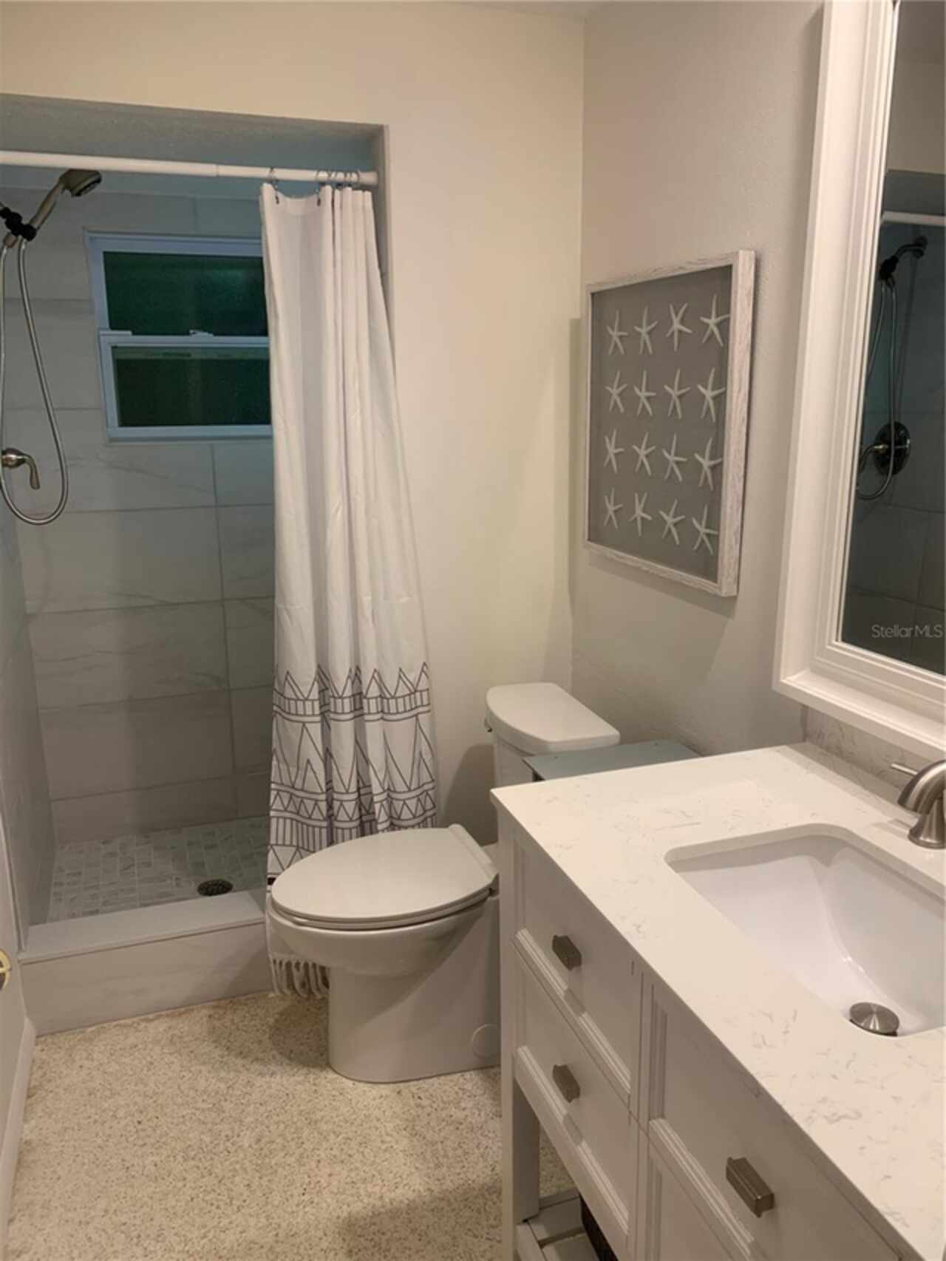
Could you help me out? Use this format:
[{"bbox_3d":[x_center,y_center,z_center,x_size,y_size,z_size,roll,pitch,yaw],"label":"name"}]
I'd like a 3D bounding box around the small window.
[{"bbox_3d":[-0.829,-0.893,2.913,0.605,0.597,0.070,-5,15,-19],"label":"small window"}]

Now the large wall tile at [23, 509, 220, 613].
[{"bbox_3d":[-1.094,-0.222,2.964,0.577,0.301,0.012,-5,15,-19],"label":"large wall tile"}]

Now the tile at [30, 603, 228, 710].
[{"bbox_3d":[-1.092,0.074,3.039,0.577,0.307,0.012,-5,15,-19],"label":"tile"}]

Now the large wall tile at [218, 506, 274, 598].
[{"bbox_3d":[-0.547,-0.274,3.151,0.580,0.301,0.012,-5,15,-19],"label":"large wall tile"}]

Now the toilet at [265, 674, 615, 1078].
[{"bbox_3d":[-0.080,0.587,2.158,0.747,0.783,0.375,-5,15,-19],"label":"toilet"}]

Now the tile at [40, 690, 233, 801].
[{"bbox_3d":[-1.089,0.372,3.114,0.577,0.303,0.012,-5,15,-19],"label":"tile"}]

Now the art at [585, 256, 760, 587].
[{"bbox_3d":[0.379,-0.430,1.982,0.033,0.609,0.594,-5,15,-19],"label":"art"}]

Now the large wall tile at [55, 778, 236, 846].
[{"bbox_3d":[-1.088,0.601,3.172,0.577,0.166,0.012,-5,15,-19],"label":"large wall tile"}]

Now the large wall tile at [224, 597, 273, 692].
[{"bbox_3d":[-0.545,0.022,3.226,0.580,0.307,0.012,-5,15,-19],"label":"large wall tile"}]

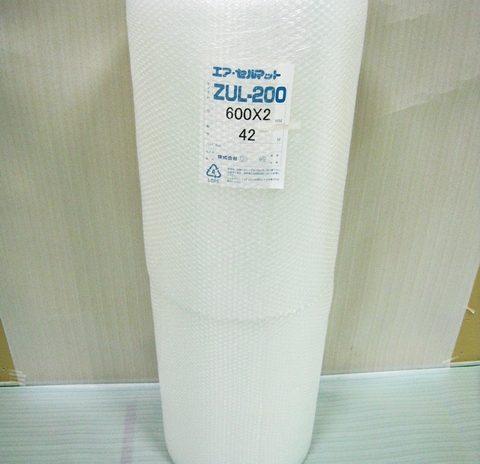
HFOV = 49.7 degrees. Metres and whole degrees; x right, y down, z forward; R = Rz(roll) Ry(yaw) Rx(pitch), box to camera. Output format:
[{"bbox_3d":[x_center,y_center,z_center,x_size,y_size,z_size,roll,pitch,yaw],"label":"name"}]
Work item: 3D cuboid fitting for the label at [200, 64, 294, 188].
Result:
[{"bbox_3d":[0.011,-0.175,0.851,0.146,0.211,0.012,3,31,-2],"label":"label"}]

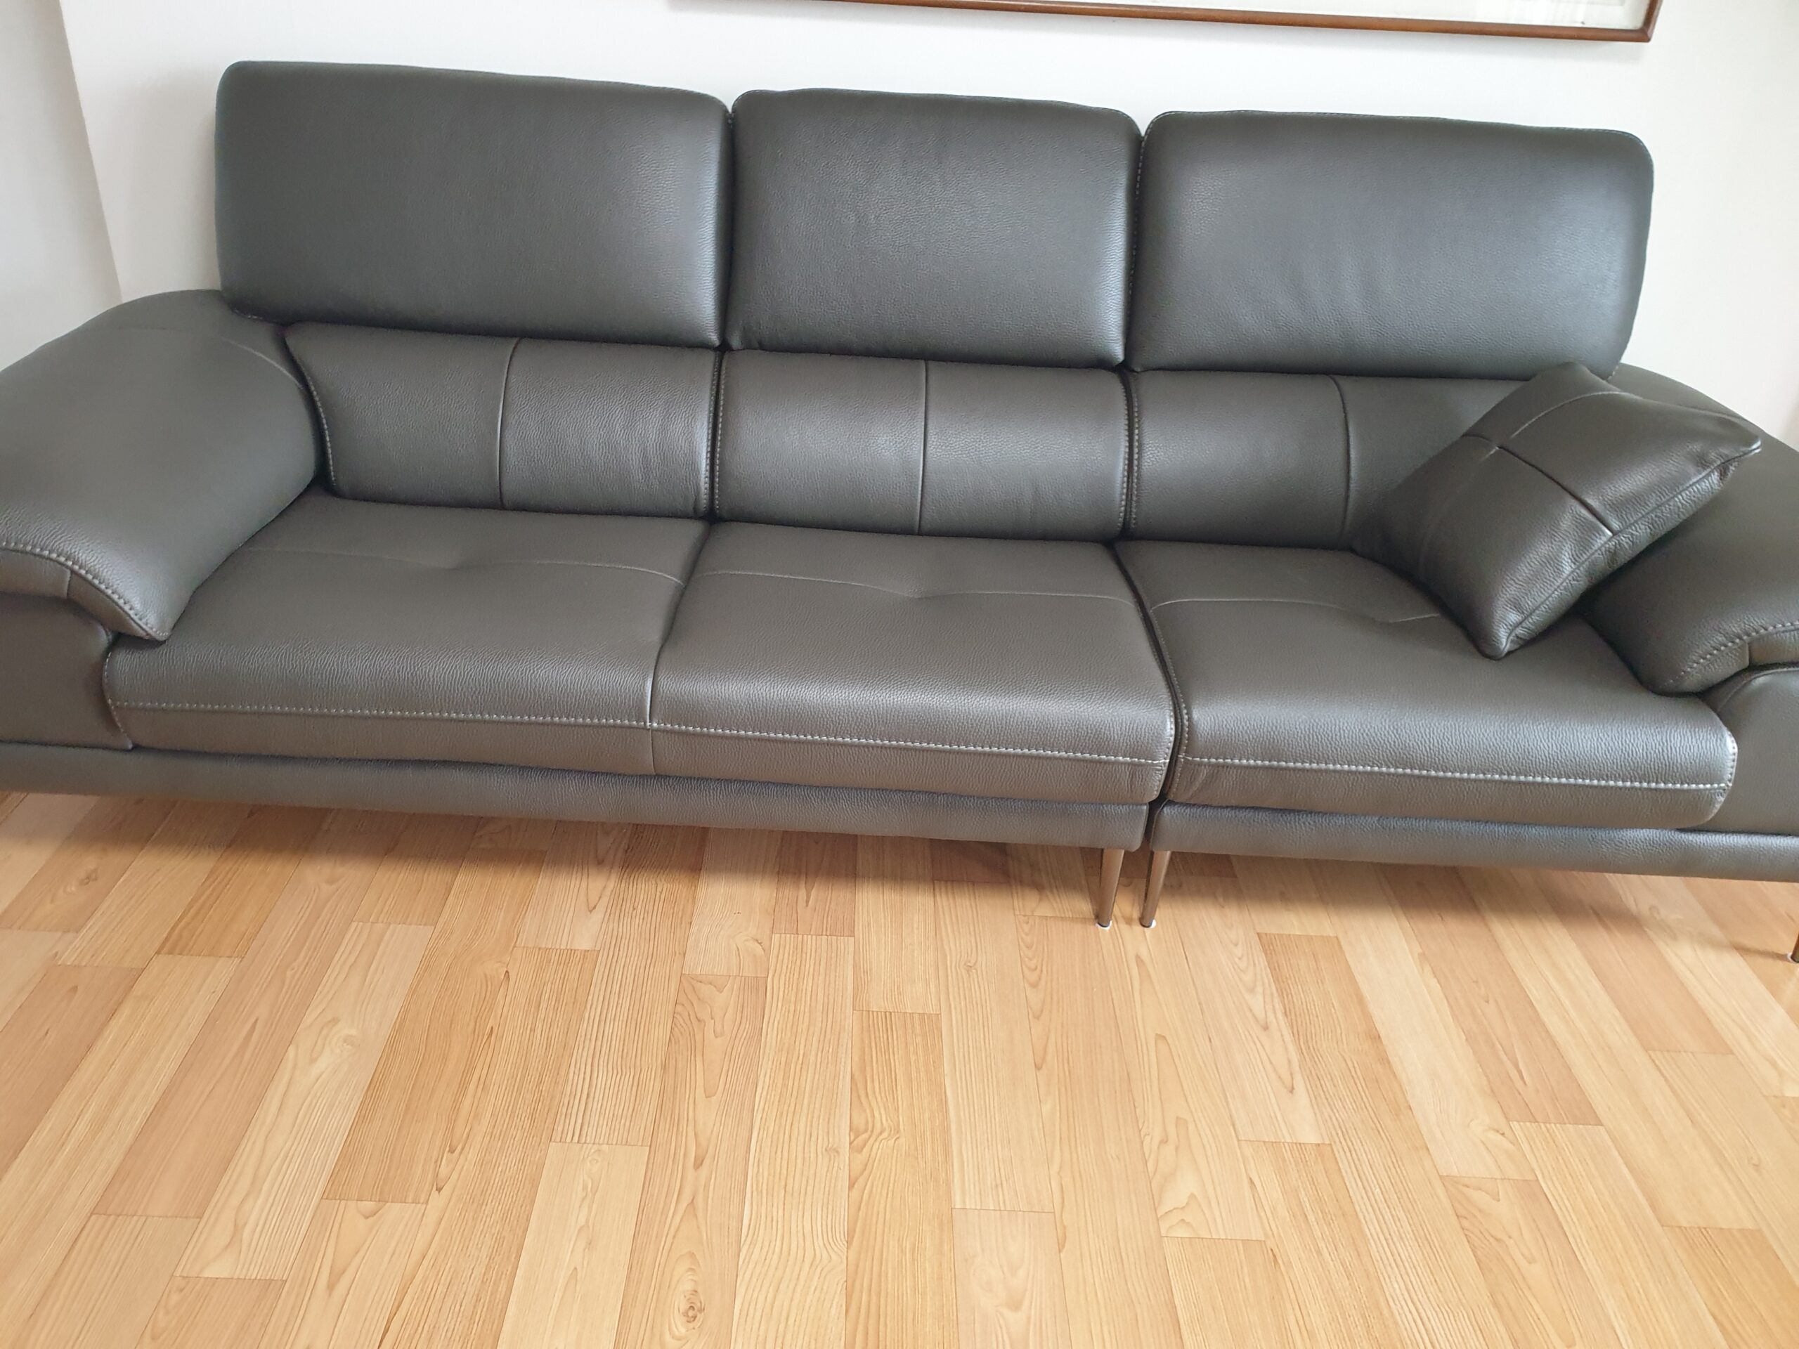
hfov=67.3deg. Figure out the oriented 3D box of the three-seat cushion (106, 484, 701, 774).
[{"bbox_3d":[-0.634,-0.089,1.898,0.661,0.172,0.554,3,31,-1],"label":"three-seat cushion"}]

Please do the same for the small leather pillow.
[{"bbox_3d":[0.899,-0.252,1.907,0.392,0.137,0.389,-42,29,11],"label":"small leather pillow"}]

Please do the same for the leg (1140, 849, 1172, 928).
[{"bbox_3d":[0.367,0.291,1.903,0.030,0.158,0.030,3,31,-1],"label":"leg"}]

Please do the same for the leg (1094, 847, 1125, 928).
[{"bbox_3d":[0.301,0.290,1.898,0.030,0.158,0.030,3,31,-1],"label":"leg"}]

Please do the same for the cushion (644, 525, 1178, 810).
[{"bbox_3d":[0.015,-0.056,1.907,0.645,0.172,0.554,3,31,-1],"label":"cushion"}]

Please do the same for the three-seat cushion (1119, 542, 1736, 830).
[{"bbox_3d":[0.694,-0.021,1.917,0.697,0.172,0.554,3,31,-1],"label":"three-seat cushion"}]

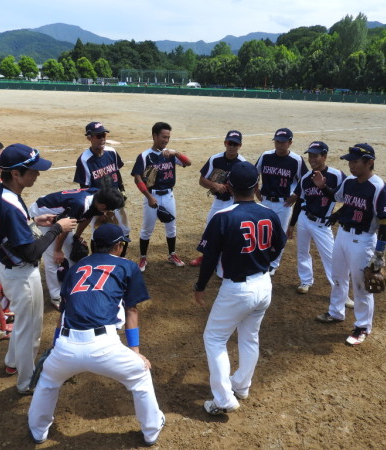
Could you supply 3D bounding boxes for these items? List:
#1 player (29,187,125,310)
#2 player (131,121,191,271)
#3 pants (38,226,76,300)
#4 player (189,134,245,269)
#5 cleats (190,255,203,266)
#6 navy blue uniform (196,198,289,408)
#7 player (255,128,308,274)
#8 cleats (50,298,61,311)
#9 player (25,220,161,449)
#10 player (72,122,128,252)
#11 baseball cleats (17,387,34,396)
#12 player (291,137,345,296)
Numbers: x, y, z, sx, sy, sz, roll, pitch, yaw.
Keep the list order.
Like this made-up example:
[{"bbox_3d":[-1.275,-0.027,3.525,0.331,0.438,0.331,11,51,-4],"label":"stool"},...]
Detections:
[{"bbox_3d":[-1.112,0.248,4.201,0.920,1.200,0.550,9,20,19],"label":"player"},{"bbox_3d":[-0.389,-0.347,5.117,0.680,1.780,0.400,-2,19,-11],"label":"player"},{"bbox_3d":[-1.380,0.278,4.345,0.460,0.840,0.420,9,20,20],"label":"pants"},{"bbox_3d":[0.336,-0.291,5.127,0.660,1.720,0.460,2,19,-1],"label":"player"},{"bbox_3d":[0.105,0.449,5.418,0.290,0.110,0.110,-5,20,-20],"label":"cleats"},{"bbox_3d":[0.312,0.550,2.857,0.580,1.450,0.400,-6,20,-23],"label":"navy blue uniform"},{"bbox_3d":[1.036,-0.251,5.004,0.620,1.770,0.420,12,21,26],"label":"player"},{"bbox_3d":[-1.359,0.777,4.306,0.290,0.115,0.110,17,24,38],"label":"cleats"},{"bbox_3d":[-0.569,0.694,2.674,0.880,1.370,0.680,5,19,8],"label":"player"},{"bbox_3d":[-1.113,-0.415,5.286,0.620,1.760,0.420,-8,21,-28],"label":"player"},{"bbox_3d":[-1.150,1.193,3.096,0.290,0.115,0.110,-2,19,-10],"label":"baseball cleats"},{"bbox_3d":[1.355,-0.011,4.420,0.460,1.710,0.680,-14,24,-39],"label":"player"}]

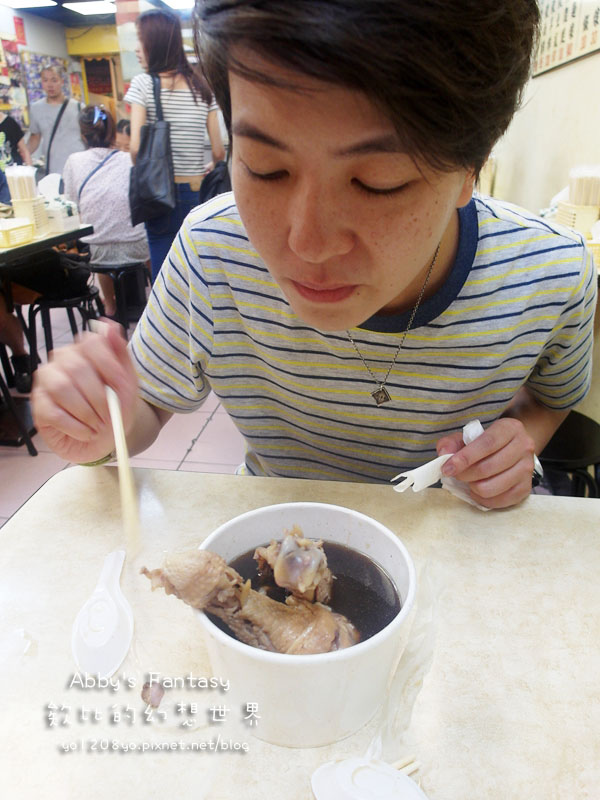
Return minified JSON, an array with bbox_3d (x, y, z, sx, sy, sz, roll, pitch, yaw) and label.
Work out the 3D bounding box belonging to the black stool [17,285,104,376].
[{"bbox_3d":[-1.070,-0.295,2.659,0.350,0.460,0.350,3,26,7],"label":"black stool"}]

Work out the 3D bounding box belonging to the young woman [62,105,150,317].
[{"bbox_3d":[-1.010,-0.960,3.141,0.460,1.250,0.680,-3,25,-5],"label":"young woman"}]

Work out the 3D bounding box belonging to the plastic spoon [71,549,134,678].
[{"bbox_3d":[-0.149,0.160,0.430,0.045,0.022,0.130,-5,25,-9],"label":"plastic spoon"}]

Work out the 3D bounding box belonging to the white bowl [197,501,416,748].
[{"bbox_3d":[0.002,0.145,0.374,0.142,0.087,0.142,-1,25,0],"label":"white bowl"}]

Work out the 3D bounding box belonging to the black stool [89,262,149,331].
[{"bbox_3d":[-1.010,-0.551,3.202,0.350,0.460,0.350,3,26,7],"label":"black stool"}]

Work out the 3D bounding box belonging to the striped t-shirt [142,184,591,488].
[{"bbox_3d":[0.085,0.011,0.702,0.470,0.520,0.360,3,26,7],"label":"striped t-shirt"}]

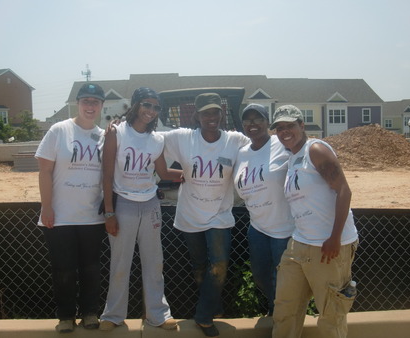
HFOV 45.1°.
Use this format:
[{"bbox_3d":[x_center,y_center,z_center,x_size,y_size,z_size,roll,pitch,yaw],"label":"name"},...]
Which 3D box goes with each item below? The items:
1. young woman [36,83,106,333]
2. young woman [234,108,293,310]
[{"bbox_3d":[-0.905,0.271,3.402,0.530,1.711,0.360,-1,3,-12],"label":"young woman"},{"bbox_3d":[0.441,0.318,3.605,0.520,1.583,0.380,1,4,22],"label":"young woman"}]

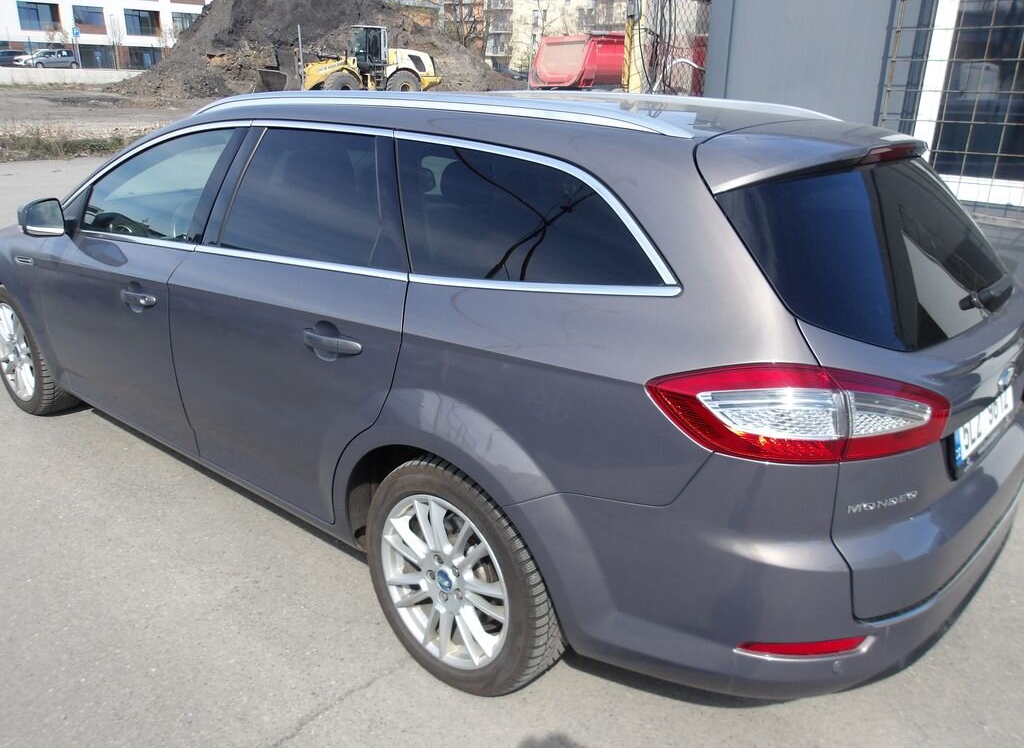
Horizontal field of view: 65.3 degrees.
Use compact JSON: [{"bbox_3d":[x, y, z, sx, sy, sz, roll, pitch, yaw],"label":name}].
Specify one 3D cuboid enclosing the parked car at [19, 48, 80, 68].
[{"bbox_3d":[-39.190,-26.684,67.969,4.200,1.607,1.690,-14,24,-39],"label":"parked car"}]

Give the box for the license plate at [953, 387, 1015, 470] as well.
[{"bbox_3d":[1.166,0.099,1.969,0.020,0.110,0.520,2,15,41],"label":"license plate"}]

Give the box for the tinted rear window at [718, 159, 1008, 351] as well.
[{"bbox_3d":[0.981,-0.322,2.001,1.260,0.470,0.130,-20,-11,-47],"label":"tinted rear window"}]

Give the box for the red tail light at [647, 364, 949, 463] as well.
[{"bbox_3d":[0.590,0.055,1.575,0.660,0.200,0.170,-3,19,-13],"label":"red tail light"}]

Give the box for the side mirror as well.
[{"bbox_3d":[-1.790,-0.595,3.046,0.120,0.155,0.185,11,21,27],"label":"side mirror"}]

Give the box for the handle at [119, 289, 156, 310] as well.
[{"bbox_3d":[-1.286,-0.256,2.749,0.220,0.045,0.052,16,23,37],"label":"handle"}]

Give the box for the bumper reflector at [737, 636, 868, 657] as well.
[{"bbox_3d":[0.605,0.558,1.639,0.280,0.042,0.045,-2,19,-11],"label":"bumper reflector"}]

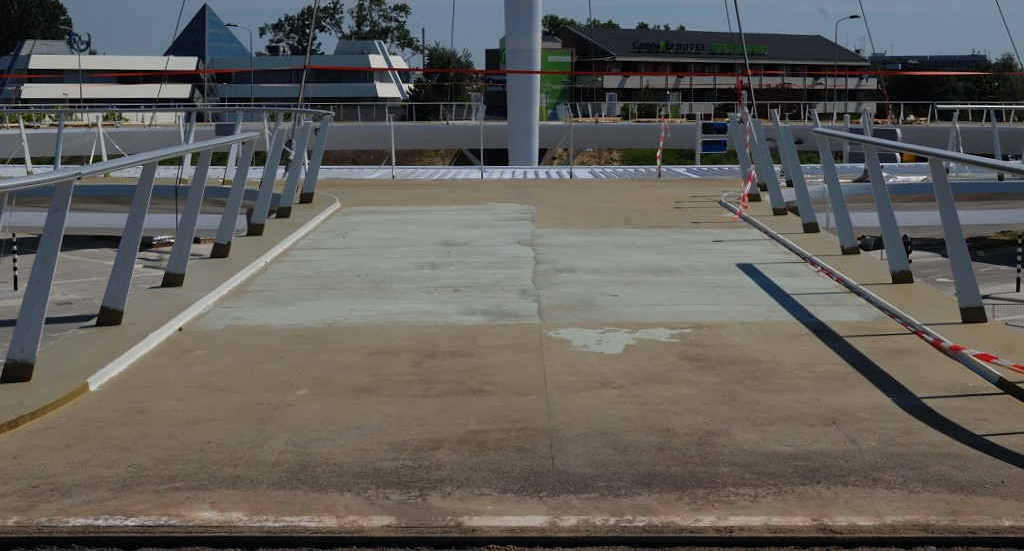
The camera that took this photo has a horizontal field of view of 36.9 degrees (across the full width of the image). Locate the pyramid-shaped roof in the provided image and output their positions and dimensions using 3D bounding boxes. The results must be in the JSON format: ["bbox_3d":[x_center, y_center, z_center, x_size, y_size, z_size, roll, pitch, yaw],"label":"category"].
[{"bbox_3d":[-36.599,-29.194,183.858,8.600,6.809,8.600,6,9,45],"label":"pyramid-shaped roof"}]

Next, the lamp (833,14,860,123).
[{"bbox_3d":[25.404,-14.059,117.167,2.100,11.584,0.400,0,7,0],"label":"lamp"}]

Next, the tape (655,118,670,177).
[{"bbox_3d":[2.777,-2.356,28.317,0.280,1.095,0.200,0,7,0],"label":"tape"}]

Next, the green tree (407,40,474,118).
[{"bbox_3d":[-6.579,-16.603,144.045,6.200,10.605,5.800,0,7,0],"label":"green tree"}]

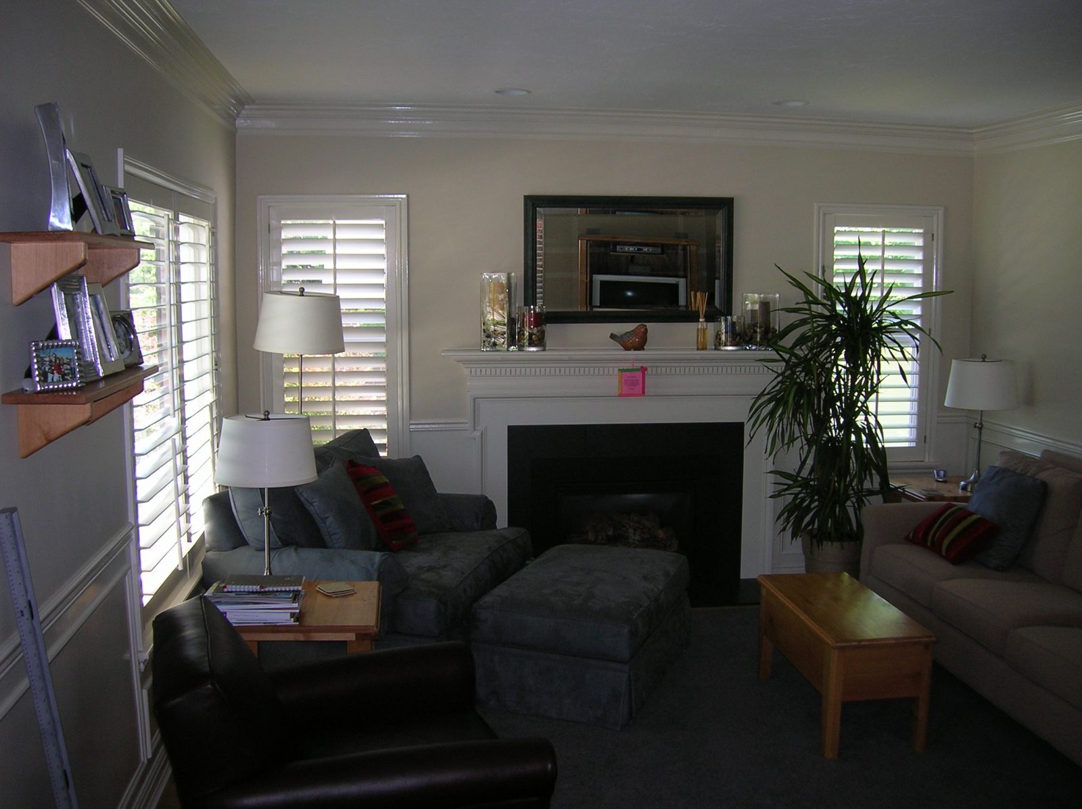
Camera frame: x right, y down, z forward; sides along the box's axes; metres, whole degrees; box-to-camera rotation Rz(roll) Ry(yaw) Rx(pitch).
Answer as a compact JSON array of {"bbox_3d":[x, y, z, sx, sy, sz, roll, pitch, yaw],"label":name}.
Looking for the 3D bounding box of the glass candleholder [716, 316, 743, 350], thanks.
[{"bbox_3d":[0.955,-0.362,5.397,0.144,0.163,0.144,-1,7,-8],"label":"glass candleholder"}]

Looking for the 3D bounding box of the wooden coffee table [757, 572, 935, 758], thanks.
[{"bbox_3d":[1.065,0.927,3.872,0.372,0.419,0.824,-1,7,-8],"label":"wooden coffee table"}]

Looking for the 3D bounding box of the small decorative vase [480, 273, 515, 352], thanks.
[{"bbox_3d":[-0.223,-0.477,5.465,0.150,0.400,0.150,3,8,18],"label":"small decorative vase"}]

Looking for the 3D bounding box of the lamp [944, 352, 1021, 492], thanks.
[{"bbox_3d":[2.267,0.093,5.459,0.370,0.700,0.370,-1,7,-8],"label":"lamp"}]

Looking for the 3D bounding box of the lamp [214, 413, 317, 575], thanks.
[{"bbox_3d":[-0.952,0.348,3.687,0.360,0.680,0.360,-1,7,-8],"label":"lamp"}]

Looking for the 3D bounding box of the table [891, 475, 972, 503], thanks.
[{"bbox_3d":[2.129,0.706,5.571,0.500,0.580,0.500,-1,7,-8],"label":"table"}]

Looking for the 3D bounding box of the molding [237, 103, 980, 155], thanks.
[{"bbox_3d":[0.451,-1.386,5.247,3.853,0.153,0.109,-1,7,-8],"label":"molding"}]

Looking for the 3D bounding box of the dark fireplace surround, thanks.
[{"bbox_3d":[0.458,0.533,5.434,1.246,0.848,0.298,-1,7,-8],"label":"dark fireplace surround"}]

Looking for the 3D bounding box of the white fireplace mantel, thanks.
[{"bbox_3d":[0.441,0.339,5.407,1.877,1.242,0.208,-1,7,-8],"label":"white fireplace mantel"}]

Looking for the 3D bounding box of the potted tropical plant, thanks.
[{"bbox_3d":[1.560,0.104,5.417,0.950,1.840,0.880,-1,7,-8],"label":"potted tropical plant"}]

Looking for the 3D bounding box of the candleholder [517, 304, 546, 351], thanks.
[{"bbox_3d":[-0.047,-0.393,5.501,0.143,0.226,0.143,-1,7,-8],"label":"candleholder"}]

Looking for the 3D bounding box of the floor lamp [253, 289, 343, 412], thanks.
[{"bbox_3d":[-1.156,0.244,5.101,0.425,1.605,0.425,-1,7,-8],"label":"floor lamp"}]

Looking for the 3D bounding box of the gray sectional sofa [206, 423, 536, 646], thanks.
[{"bbox_3d":[-0.602,0.639,4.340,0.953,0.894,1.271,2,7,18],"label":"gray sectional sofa"}]

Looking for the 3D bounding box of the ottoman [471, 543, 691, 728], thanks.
[{"bbox_3d":[0.202,0.921,4.419,0.630,0.440,0.970,3,8,20],"label":"ottoman"}]

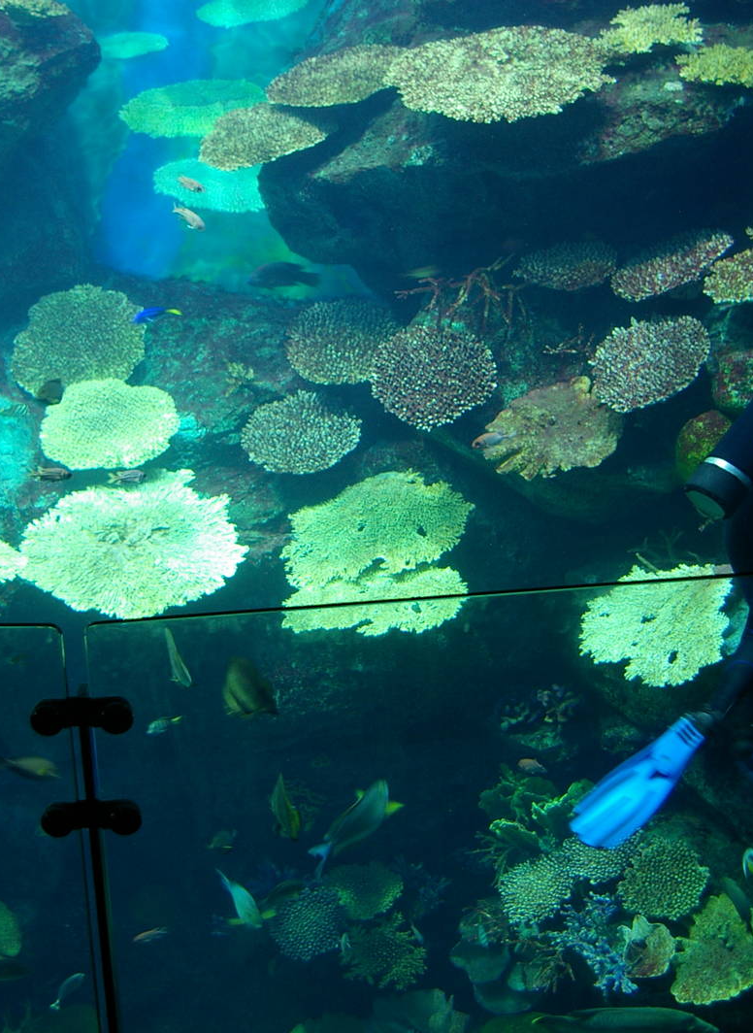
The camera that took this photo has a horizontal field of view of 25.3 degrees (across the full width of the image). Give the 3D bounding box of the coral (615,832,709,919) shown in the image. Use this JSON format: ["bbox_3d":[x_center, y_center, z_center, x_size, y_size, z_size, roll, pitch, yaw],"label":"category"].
[{"bbox_3d":[1.105,1.389,6.500,0.340,0.170,0.310,-1,52,0],"label":"coral"}]

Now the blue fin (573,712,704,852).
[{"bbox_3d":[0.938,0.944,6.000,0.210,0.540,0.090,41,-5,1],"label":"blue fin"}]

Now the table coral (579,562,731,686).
[{"bbox_3d":[1.098,0.424,6.600,0.550,0.170,0.480,-1,51,0],"label":"table coral"}]

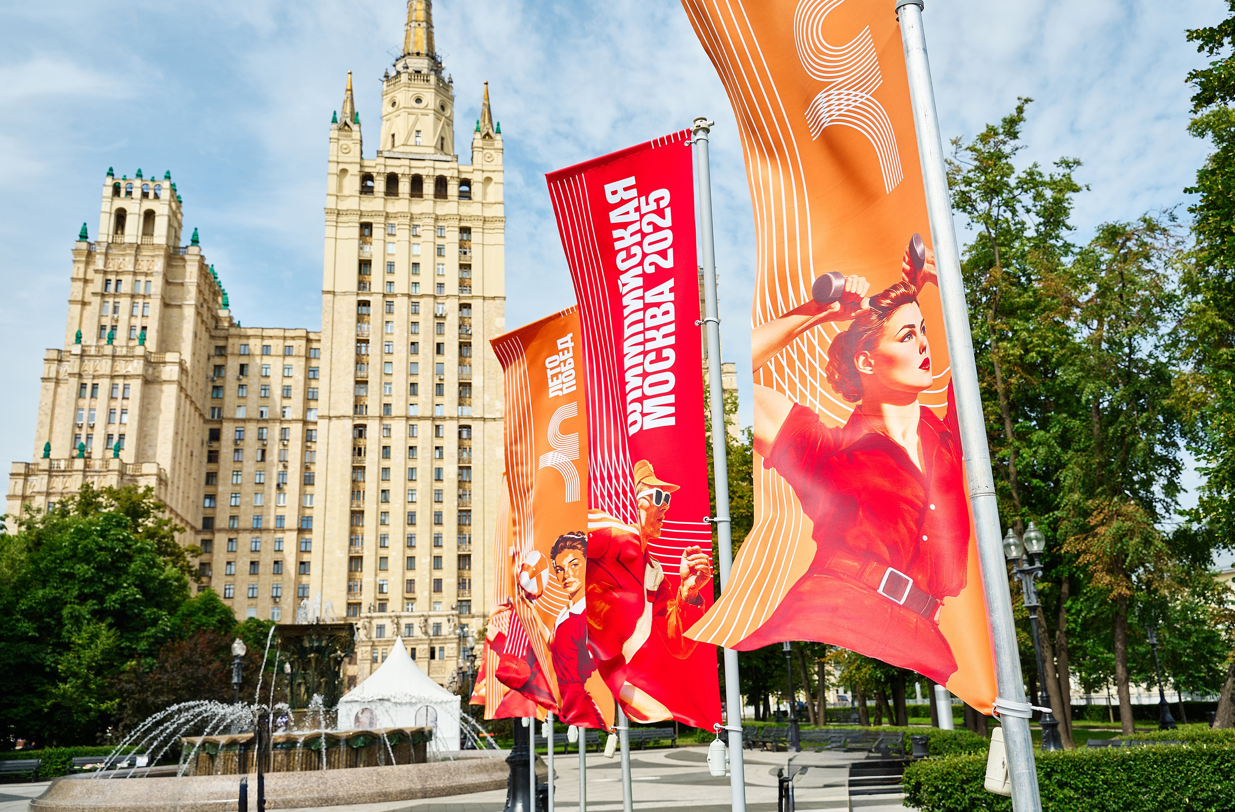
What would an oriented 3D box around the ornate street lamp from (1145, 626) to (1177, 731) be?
[{"bbox_3d":[21.652,10.414,40.030,0.600,5.100,0.950,7,-19,-27],"label":"ornate street lamp"}]

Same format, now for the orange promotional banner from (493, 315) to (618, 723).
[{"bbox_3d":[-0.463,0.758,7.103,0.880,2.950,0.350,-10,-18,25],"label":"orange promotional banner"}]

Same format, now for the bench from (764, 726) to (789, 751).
[{"bbox_3d":[5.165,11.335,33.915,0.650,0.800,2.300,2,-17,-14],"label":"bench"}]

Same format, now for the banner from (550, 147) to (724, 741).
[{"bbox_3d":[0.011,0.063,4.927,0.860,2.950,0.320,-9,-18,21],"label":"banner"}]

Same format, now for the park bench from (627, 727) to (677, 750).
[{"bbox_3d":[1.084,13.257,39.585,2.400,0.800,0.650,4,-18,-19],"label":"park bench"}]

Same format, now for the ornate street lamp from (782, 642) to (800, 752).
[{"bbox_3d":[5.886,9.249,34.330,0.600,5.100,0.950,7,-19,-27],"label":"ornate street lamp"}]

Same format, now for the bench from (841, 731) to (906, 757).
[{"bbox_3d":[7.559,9.962,29.415,0.650,0.800,2.300,2,-17,-14],"label":"bench"}]

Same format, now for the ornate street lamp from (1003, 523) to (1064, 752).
[{"bbox_3d":[8.794,5.075,21.044,0.550,5.200,1.100,7,-19,-27],"label":"ornate street lamp"}]

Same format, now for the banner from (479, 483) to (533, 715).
[{"bbox_3d":[-1.142,2.072,11.409,0.850,2.950,0.400,-16,-21,38],"label":"banner"}]

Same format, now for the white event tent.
[{"bbox_3d":[-9.741,12.878,44.235,5.000,5.000,5.000,2,-17,-14],"label":"white event tent"}]

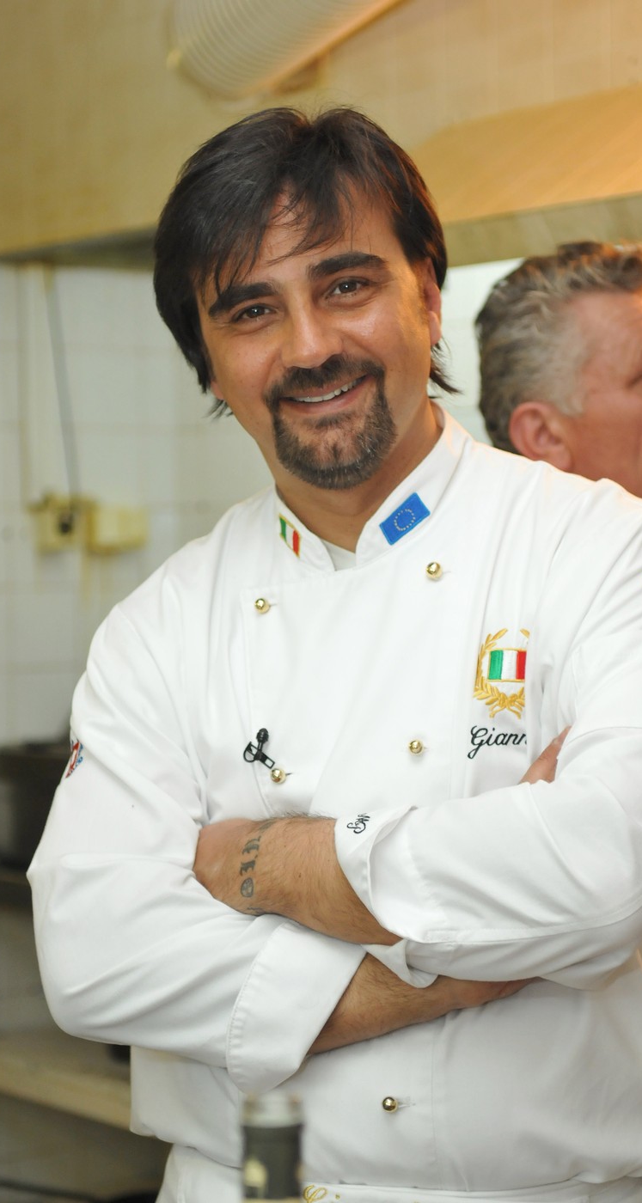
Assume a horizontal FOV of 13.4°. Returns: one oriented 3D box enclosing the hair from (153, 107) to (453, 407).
[{"bbox_3d":[-0.014,-0.230,1.860,0.197,0.215,0.220,-13,0,7],"label":"hair"}]

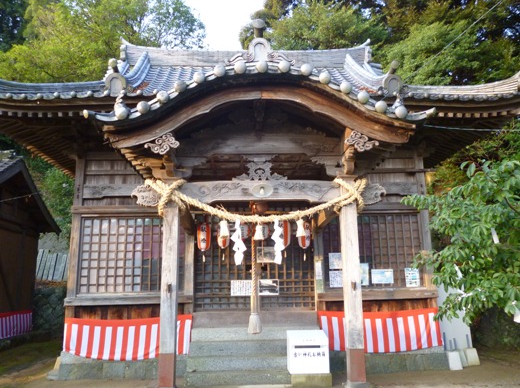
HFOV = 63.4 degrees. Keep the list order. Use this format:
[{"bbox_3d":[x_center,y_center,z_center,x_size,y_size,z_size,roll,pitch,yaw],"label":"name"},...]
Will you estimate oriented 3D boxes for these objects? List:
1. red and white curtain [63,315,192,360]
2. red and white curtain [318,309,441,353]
[{"bbox_3d":[-1.879,2.045,5.964,1.789,0.587,0.140,-1,-10,-2],"label":"red and white curtain"},{"bbox_3d":[1.756,1.973,6.074,1.767,0.587,0.140,-1,-10,-2],"label":"red and white curtain"}]

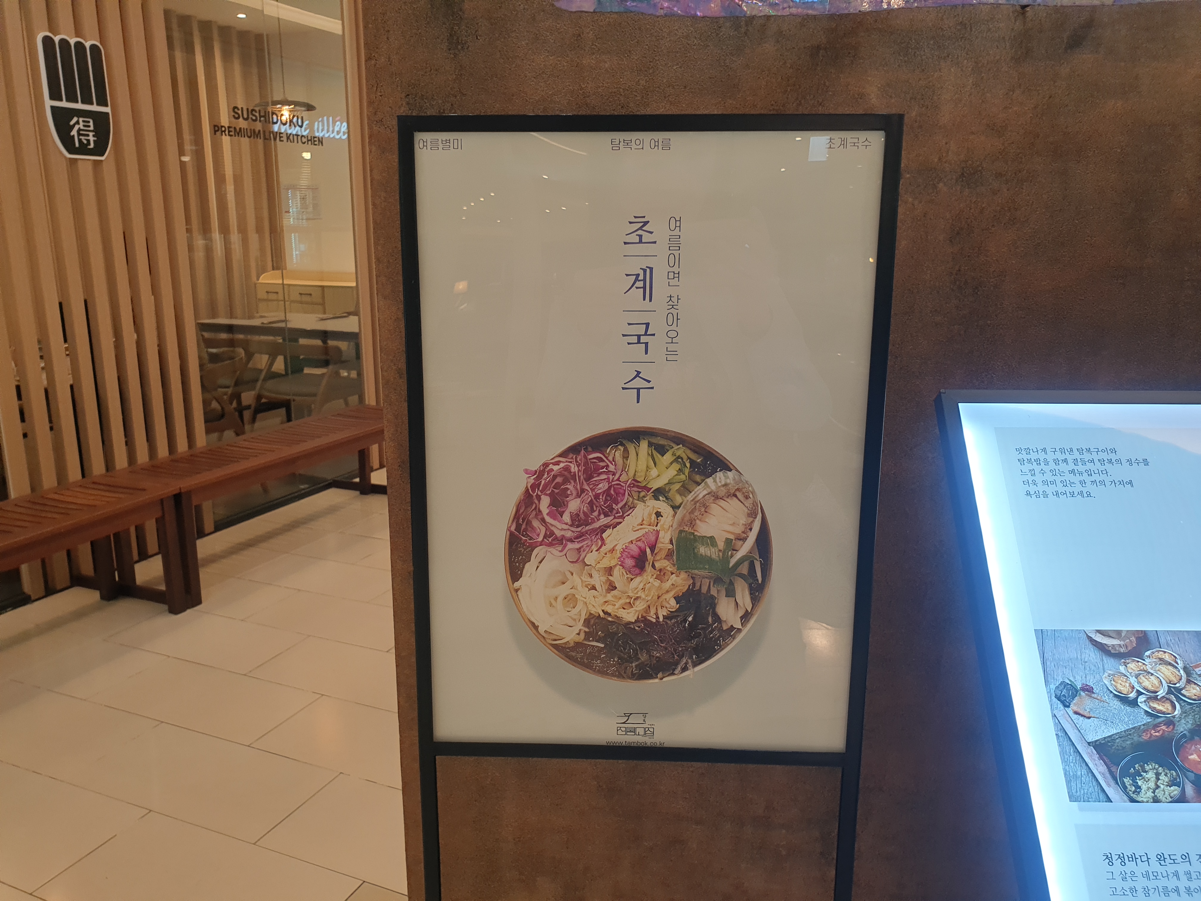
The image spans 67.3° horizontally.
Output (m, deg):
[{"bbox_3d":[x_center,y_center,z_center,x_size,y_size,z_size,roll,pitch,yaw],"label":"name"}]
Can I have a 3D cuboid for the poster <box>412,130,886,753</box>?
[{"bbox_3d":[0.039,0.007,0.851,0.415,0.590,0.020,1,11,2],"label":"poster"}]

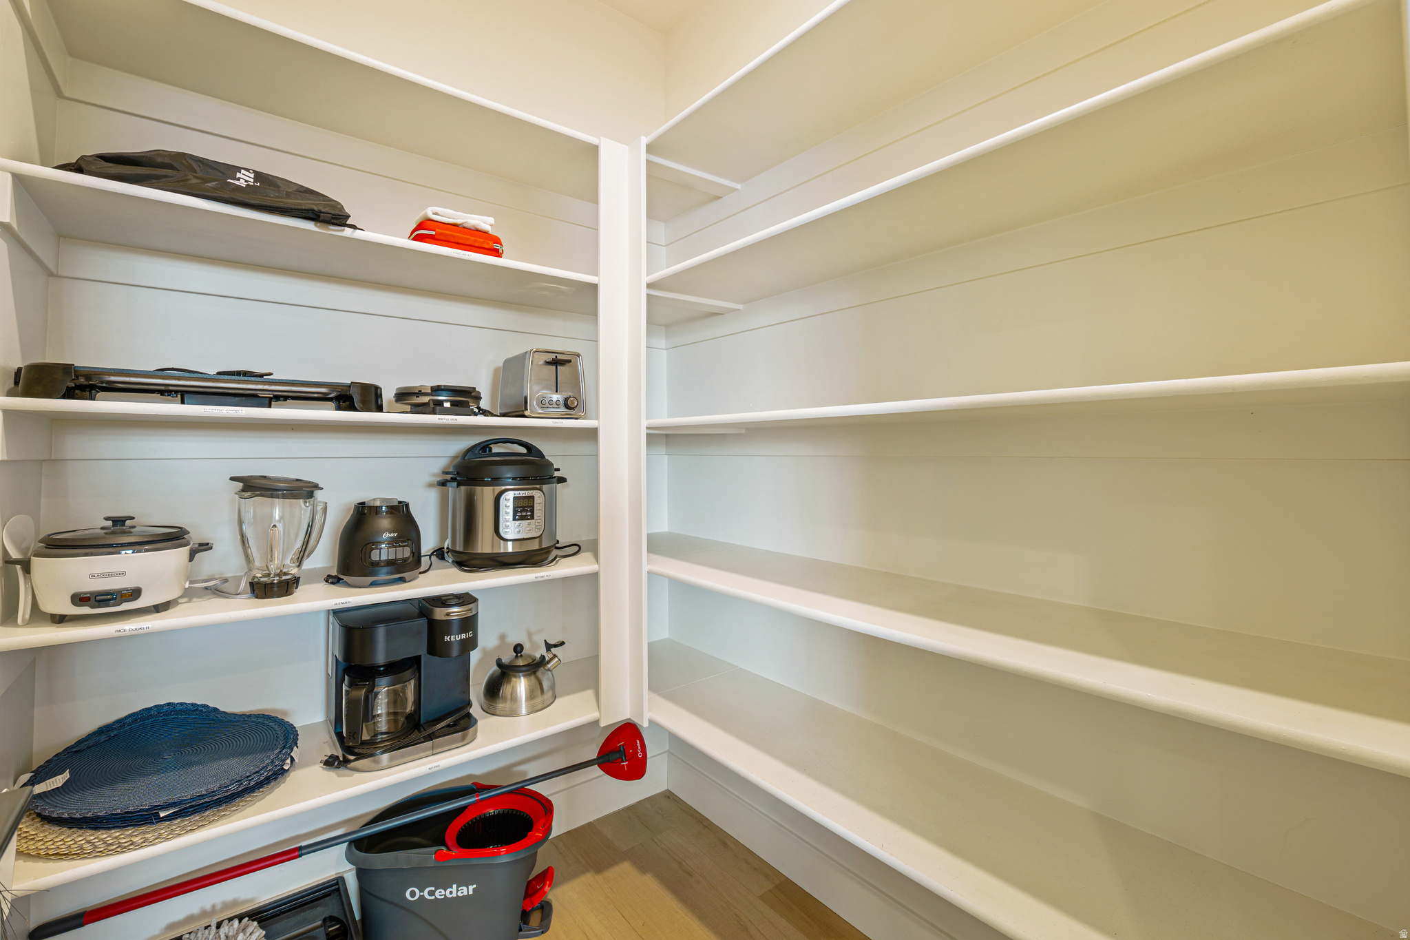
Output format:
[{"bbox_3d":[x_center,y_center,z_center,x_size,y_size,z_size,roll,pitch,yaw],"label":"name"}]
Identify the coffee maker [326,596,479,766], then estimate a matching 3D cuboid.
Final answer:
[{"bbox_3d":[-0.741,0.481,1.449,0.293,0.334,0.332,-1,2,-36],"label":"coffee maker"}]

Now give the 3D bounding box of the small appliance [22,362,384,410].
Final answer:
[{"bbox_3d":[-0.993,-0.154,1.220,0.535,0.063,0.280,-1,2,-37],"label":"small appliance"}]

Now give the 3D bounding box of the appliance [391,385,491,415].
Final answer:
[{"bbox_3d":[-0.645,-0.169,1.440,0.195,0.078,0.235,-1,2,-37],"label":"appliance"}]

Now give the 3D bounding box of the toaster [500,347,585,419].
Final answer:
[{"bbox_3d":[-0.459,-0.224,1.633,0.154,0.176,0.263,-1,2,-34],"label":"toaster"}]

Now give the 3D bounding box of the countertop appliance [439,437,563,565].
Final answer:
[{"bbox_3d":[-0.569,0.078,1.657,0.357,0.335,0.315,-1,2,-38],"label":"countertop appliance"}]

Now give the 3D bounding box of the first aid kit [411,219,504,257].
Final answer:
[{"bbox_3d":[-0.595,-0.529,1.399,0.186,0.057,0.147,-1,2,-37],"label":"first aid kit"}]

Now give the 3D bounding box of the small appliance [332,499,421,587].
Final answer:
[{"bbox_3d":[-0.757,0.159,1.360,0.175,0.190,0.175,-1,2,-39],"label":"small appliance"}]

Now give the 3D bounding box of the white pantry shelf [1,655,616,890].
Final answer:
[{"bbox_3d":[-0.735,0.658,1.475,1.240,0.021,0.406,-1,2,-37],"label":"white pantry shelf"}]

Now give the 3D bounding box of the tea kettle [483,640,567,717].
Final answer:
[{"bbox_3d":[-0.501,0.559,1.634,0.218,0.165,0.198,0,2,1],"label":"tea kettle"}]

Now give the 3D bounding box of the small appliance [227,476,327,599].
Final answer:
[{"bbox_3d":[-0.884,0.134,1.224,0.164,0.248,0.140,-1,2,-37],"label":"small appliance"}]

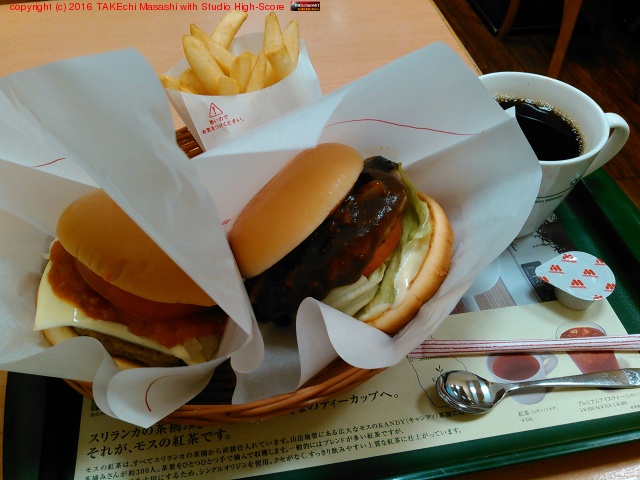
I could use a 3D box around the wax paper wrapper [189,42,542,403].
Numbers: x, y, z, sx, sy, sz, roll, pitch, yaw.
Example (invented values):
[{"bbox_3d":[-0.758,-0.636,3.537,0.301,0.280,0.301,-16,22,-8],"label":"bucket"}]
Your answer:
[{"bbox_3d":[0.024,-0.011,0.300,0.190,0.090,0.120,-27,55,-23],"label":"wax paper wrapper"}]

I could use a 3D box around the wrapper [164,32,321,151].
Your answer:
[{"bbox_3d":[-0.046,-0.079,0.363,0.097,0.080,0.050,-23,54,-20],"label":"wrapper"}]

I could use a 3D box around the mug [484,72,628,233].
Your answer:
[{"bbox_3d":[0.135,-0.051,0.357,0.113,0.074,0.089,-4,50,-5],"label":"mug"}]

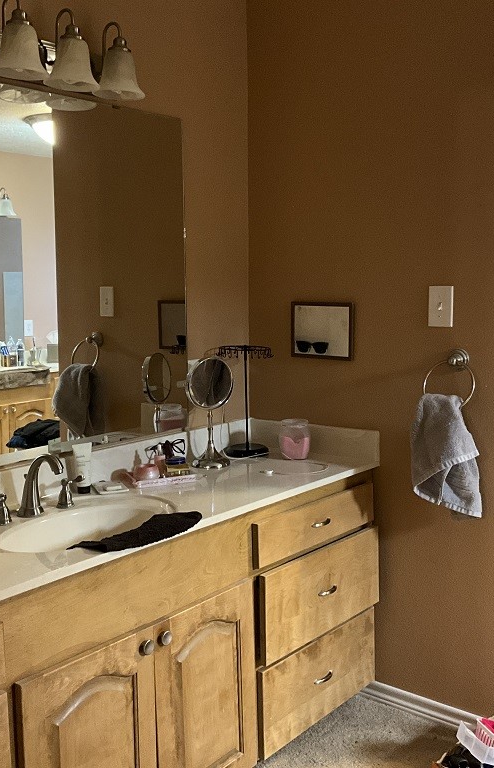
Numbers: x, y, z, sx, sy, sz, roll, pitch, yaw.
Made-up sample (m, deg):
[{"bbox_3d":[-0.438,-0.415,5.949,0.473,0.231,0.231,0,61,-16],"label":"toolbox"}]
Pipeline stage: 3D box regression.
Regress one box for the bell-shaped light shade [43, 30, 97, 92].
[{"bbox_3d":[-0.461,-0.859,2.256,0.143,0.140,0.143,-1,7,0],"label":"bell-shaped light shade"}]

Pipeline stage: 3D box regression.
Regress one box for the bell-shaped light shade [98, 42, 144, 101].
[{"bbox_3d":[-0.357,-0.876,2.385,0.143,0.140,0.143,-1,7,0],"label":"bell-shaped light shade"}]

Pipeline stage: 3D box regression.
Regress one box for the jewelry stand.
[{"bbox_3d":[-0.004,0.055,2.936,0.188,0.372,0.188,-1,7,0],"label":"jewelry stand"}]

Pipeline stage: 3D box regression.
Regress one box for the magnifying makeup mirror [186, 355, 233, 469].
[{"bbox_3d":[-0.119,0.087,2.772,0.166,0.352,0.128,-5,8,-32],"label":"magnifying makeup mirror"}]

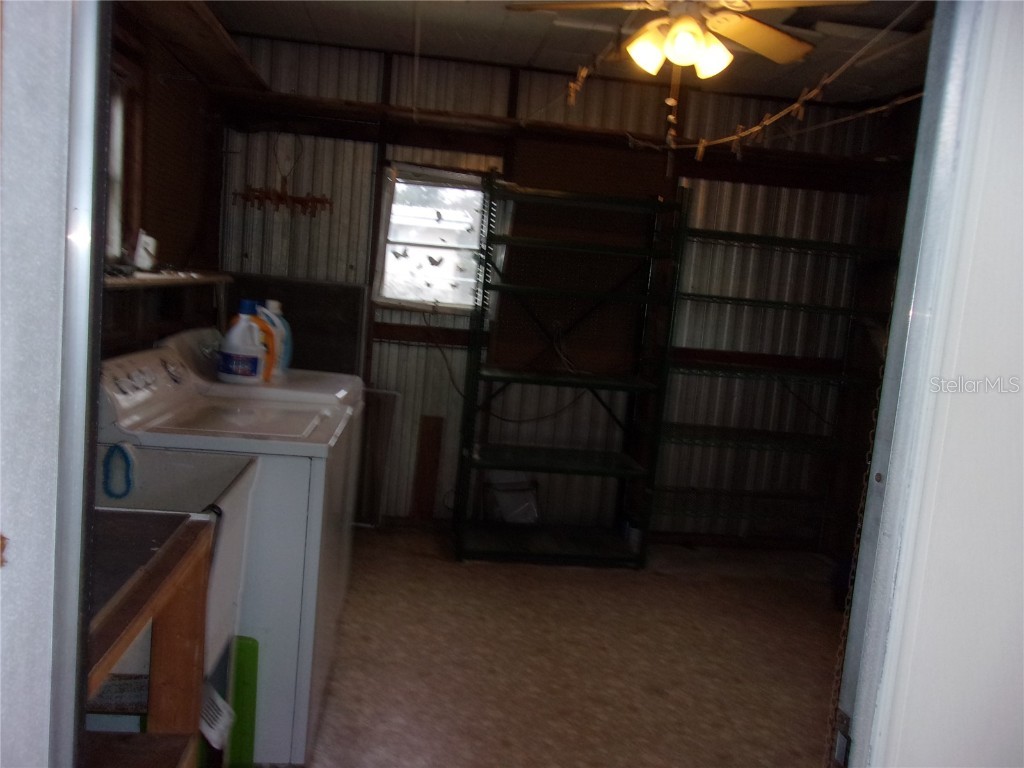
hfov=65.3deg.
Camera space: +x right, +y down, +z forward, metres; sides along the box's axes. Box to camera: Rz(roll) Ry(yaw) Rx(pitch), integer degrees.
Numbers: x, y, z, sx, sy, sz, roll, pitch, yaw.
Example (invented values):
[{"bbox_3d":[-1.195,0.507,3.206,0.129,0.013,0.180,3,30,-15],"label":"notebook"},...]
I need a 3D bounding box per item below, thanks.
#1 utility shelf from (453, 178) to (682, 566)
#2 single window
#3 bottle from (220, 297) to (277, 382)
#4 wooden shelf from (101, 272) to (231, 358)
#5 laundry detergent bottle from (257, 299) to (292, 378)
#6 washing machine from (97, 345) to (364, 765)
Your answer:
[{"bbox_3d":[0.267,-0.047,4.181,0.982,1.905,0.522,4,6,-7],"label":"utility shelf"},{"bbox_3d":[-0.384,-0.755,4.319,0.672,0.783,0.077,4,6,-7],"label":"single window"},{"bbox_3d":[-0.949,-0.150,2.830,0.160,0.300,0.111,5,6,-2],"label":"bottle"},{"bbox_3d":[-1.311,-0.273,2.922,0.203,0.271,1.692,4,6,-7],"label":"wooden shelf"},{"bbox_3d":[-0.901,-0.164,3.013,0.145,0.296,0.106,4,6,-4],"label":"laundry detergent bottle"},{"bbox_3d":[-0.877,0.459,2.407,0.658,1.054,0.667,4,6,-7],"label":"washing machine"}]

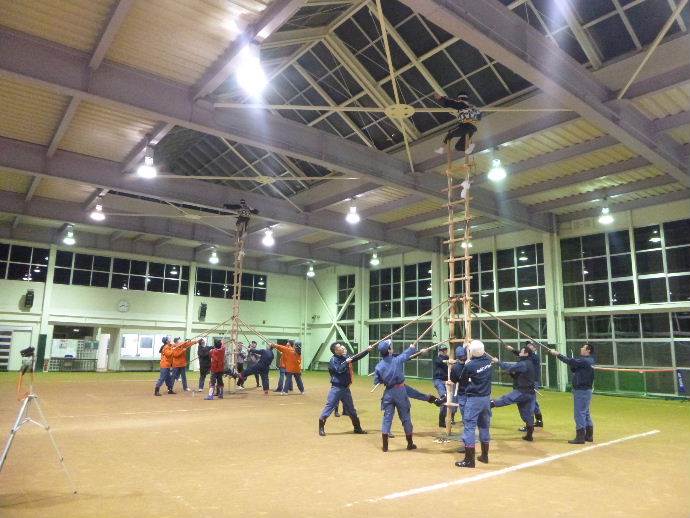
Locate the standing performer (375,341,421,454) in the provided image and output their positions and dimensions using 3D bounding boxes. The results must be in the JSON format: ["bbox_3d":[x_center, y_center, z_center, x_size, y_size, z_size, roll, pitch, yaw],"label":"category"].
[{"bbox_3d":[0.855,2.207,8.120,0.650,1.740,0.580,-6,-12,32],"label":"standing performer"}]

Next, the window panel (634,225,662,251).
[{"bbox_3d":[11.775,-0.827,19.359,0.070,0.940,0.970,9,-13,-37],"label":"window panel"}]

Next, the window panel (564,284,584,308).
[{"bbox_3d":[10.075,1.642,21.843,0.090,1.000,0.970,9,-13,-38],"label":"window panel"}]

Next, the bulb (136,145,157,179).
[{"bbox_3d":[-5.886,-2.891,14.781,0.540,0.950,0.540,1,-10,0],"label":"bulb"}]

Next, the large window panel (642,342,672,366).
[{"bbox_3d":[11.964,3.652,19.051,0.090,1.000,1.030,9,-13,-38],"label":"large window panel"}]

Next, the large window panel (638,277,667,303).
[{"bbox_3d":[11.723,1.171,19.023,0.070,0.960,0.950,9,-13,-37],"label":"large window panel"}]

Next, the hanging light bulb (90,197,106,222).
[{"bbox_3d":[-11.047,-2.218,22.341,0.580,0.970,0.580,10,-13,-37],"label":"hanging light bulb"}]

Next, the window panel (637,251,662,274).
[{"bbox_3d":[13.050,0.164,21.208,0.080,1.005,1.056,10,-13,-37],"label":"window panel"}]

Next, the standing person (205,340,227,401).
[{"bbox_3d":[-3.943,3.365,15.178,0.520,1.750,0.450,0,-11,7],"label":"standing person"}]

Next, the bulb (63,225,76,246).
[{"bbox_3d":[-13.893,-1.185,25.138,0.560,0.950,0.560,1,-10,0],"label":"bulb"}]

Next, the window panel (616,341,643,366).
[{"bbox_3d":[11.317,3.789,19.839,0.090,1.000,0.980,9,-13,-38],"label":"window panel"}]

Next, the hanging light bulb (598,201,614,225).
[{"bbox_3d":[9.790,-1.666,18.662,0.530,0.700,0.530,1,-10,0],"label":"hanging light bulb"}]

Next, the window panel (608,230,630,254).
[{"bbox_3d":[11.111,-0.663,20.192,0.070,0.930,0.880,9,-13,-37],"label":"window panel"}]

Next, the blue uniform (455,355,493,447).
[{"bbox_3d":[1.906,2.047,7.348,0.400,1.247,0.500,-8,-14,41],"label":"blue uniform"}]

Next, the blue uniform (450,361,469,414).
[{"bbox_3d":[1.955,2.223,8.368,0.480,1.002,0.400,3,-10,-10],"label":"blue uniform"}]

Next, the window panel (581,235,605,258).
[{"bbox_3d":[11.635,-0.583,23.235,0.080,0.999,1.104,10,-13,-37],"label":"window panel"}]

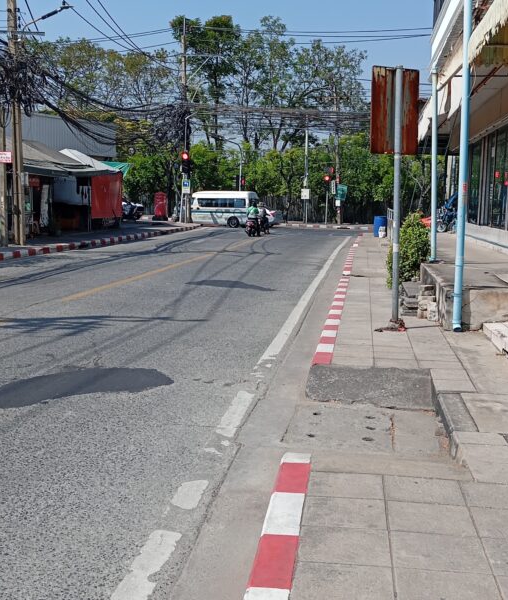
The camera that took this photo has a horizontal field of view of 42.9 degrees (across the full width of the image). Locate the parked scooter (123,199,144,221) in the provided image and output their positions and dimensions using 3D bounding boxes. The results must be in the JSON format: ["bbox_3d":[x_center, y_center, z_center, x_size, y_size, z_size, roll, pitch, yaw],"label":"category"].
[{"bbox_3d":[-7.634,-5.423,40.000,1.900,1.180,0.720,1,9,6],"label":"parked scooter"}]

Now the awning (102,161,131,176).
[{"bbox_3d":[-8.016,-7.678,38.000,1.800,0.900,2.400,2,9,12],"label":"awning"}]

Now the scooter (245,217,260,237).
[{"bbox_3d":[-0.047,-3.583,30.700,0.700,1.120,1.900,2,9,10],"label":"scooter"}]

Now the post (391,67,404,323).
[{"bbox_3d":[1.764,-1.252,7.950,0.085,3.120,0.085,-1,9,0],"label":"post"}]

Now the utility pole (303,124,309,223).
[{"bbox_3d":[3.534,-8.688,44.400,0.200,6.750,0.200,0,9,0],"label":"utility pole"}]

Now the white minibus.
[{"bbox_3d":[-2.154,-5.849,41.600,5.300,2.280,1.880,4,10,24],"label":"white minibus"}]

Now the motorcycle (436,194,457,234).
[{"bbox_3d":[7.312,-3.092,23.600,1.900,1.200,0.750,-6,11,-36],"label":"motorcycle"}]

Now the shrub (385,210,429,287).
[{"bbox_3d":[2.889,-0.978,12.100,0.780,1.330,0.900,2,9,10],"label":"shrub"}]

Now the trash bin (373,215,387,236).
[{"bbox_3d":[5.549,-3.279,28.500,0.590,0.930,0.590,0,9,0],"label":"trash bin"}]

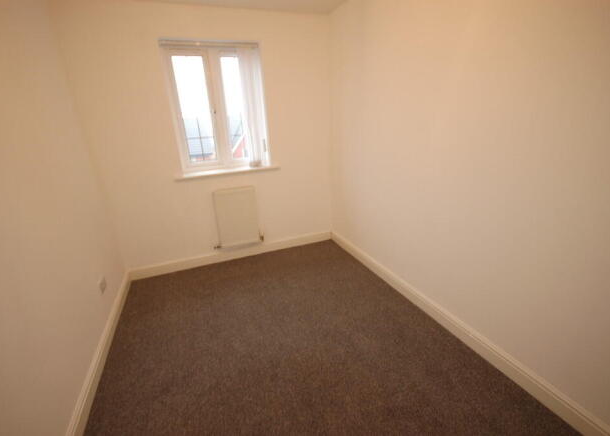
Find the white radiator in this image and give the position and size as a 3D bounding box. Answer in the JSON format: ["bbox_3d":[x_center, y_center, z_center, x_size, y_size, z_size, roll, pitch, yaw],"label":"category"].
[{"bbox_3d":[-0.718,-0.014,2.885,0.410,0.595,0.100,-10,21,-18],"label":"white radiator"}]

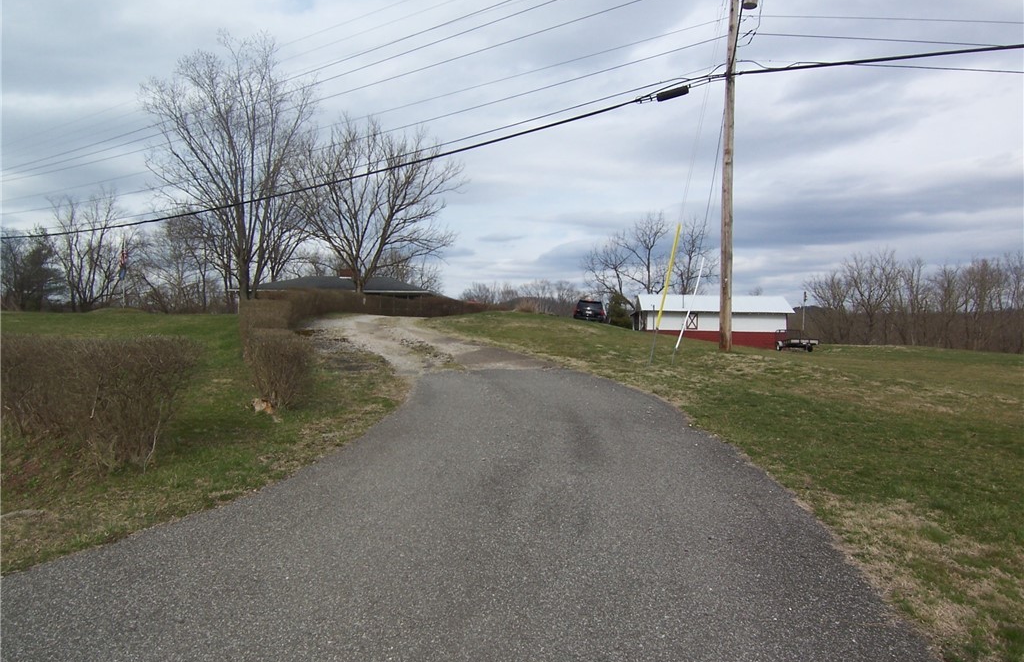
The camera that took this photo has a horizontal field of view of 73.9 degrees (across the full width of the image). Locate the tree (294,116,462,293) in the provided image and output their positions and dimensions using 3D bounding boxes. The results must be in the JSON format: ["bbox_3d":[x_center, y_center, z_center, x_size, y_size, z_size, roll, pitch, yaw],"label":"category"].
[{"bbox_3d":[-8.044,-7.020,41.000,10.123,11.931,9.000,1,1,0],"label":"tree"}]

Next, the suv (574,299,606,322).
[{"bbox_3d":[5.573,-1.235,48.000,2.000,1.780,4.950,4,1,0],"label":"suv"}]

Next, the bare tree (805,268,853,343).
[{"bbox_3d":[38.144,-3.013,82.000,5.785,9.280,5.500,1,1,0],"label":"bare tree"}]

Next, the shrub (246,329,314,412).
[{"bbox_3d":[-3.075,0.496,9.000,0.898,1.085,0.950,1,1,0],"label":"shrub"}]

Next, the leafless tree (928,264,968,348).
[{"bbox_3d":[52.606,-3.013,82.000,4.821,10.244,5.000,1,1,0],"label":"leafless tree"}]

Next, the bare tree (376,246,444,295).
[{"bbox_3d":[-10.442,-5.196,70.000,6.996,6.790,6.000,1,1,0],"label":"bare tree"}]

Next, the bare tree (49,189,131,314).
[{"bbox_3d":[-36.016,-6.862,58.000,6.990,10.400,6.500,1,1,0],"label":"bare tree"}]

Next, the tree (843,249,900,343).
[{"bbox_3d":[43.326,-4.098,82.000,6.990,11.449,6.500,1,1,0],"label":"tree"}]

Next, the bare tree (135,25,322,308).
[{"bbox_3d":[-17.500,-9.846,42.000,10.864,17.284,9.500,1,1,0],"label":"bare tree"}]

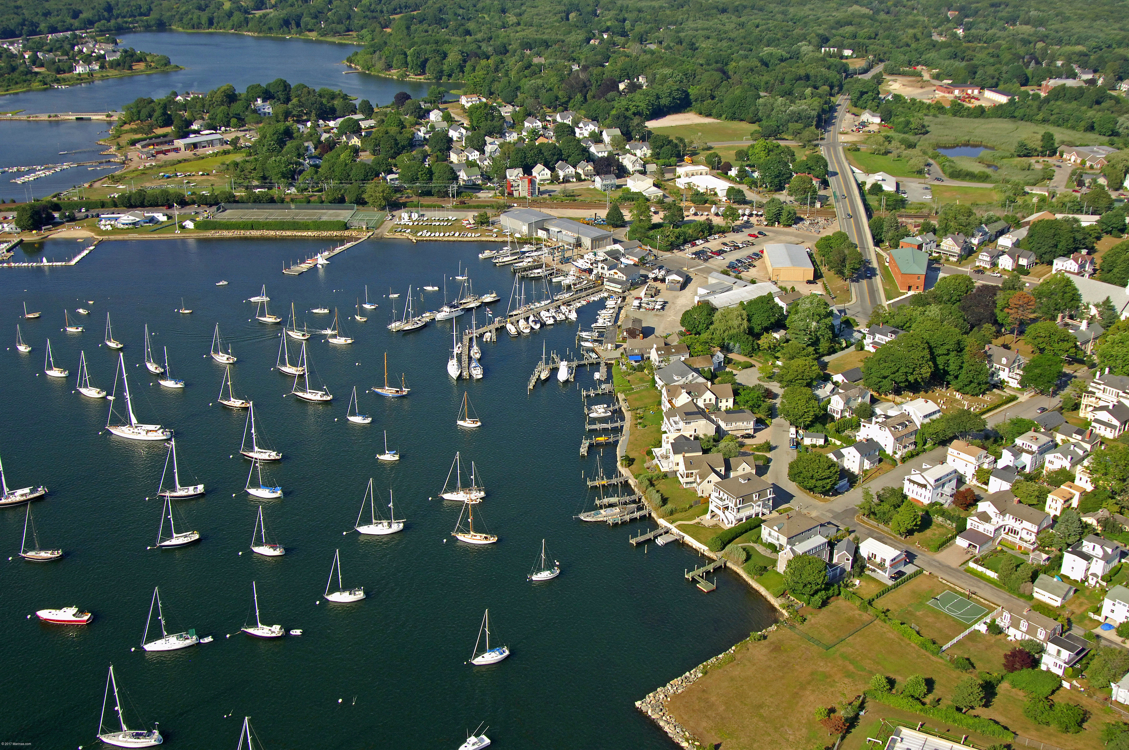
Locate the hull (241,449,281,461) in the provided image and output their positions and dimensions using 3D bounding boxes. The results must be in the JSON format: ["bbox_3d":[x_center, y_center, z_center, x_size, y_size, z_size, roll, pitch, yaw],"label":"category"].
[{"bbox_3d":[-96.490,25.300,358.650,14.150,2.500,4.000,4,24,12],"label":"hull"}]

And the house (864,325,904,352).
[{"bbox_3d":[120.330,-12.930,421.000,10.000,8.000,13.000,-21,30,-39],"label":"house"}]

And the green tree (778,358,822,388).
[{"bbox_3d":[81.600,-0.340,391.020,15.290,10.300,15.290,0,23,0],"label":"green tree"}]

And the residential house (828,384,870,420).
[{"bbox_3d":[96.030,8.280,378.720,16.000,7.400,7.700,-17,28,-34],"label":"residential house"}]

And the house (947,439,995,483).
[{"bbox_3d":[120.507,25.117,334.800,8.600,10.300,10.400,-18,29,-37],"label":"house"}]

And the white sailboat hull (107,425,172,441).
[{"bbox_3d":[-142.330,18.930,376.880,22.800,2.800,5.800,4,23,11],"label":"white sailboat hull"}]

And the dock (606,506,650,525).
[{"bbox_3d":[19.490,42.490,338.550,14.200,2.500,2.700,-11,26,-24],"label":"dock"}]

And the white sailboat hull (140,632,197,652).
[{"bbox_3d":[-94.000,64.030,269.330,12.400,2.000,3.800,-7,24,-15],"label":"white sailboat hull"}]

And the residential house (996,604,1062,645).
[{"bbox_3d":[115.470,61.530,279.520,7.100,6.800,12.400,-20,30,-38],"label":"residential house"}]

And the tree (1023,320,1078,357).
[{"bbox_3d":[177.230,-12.520,411.300,18.410,14.510,18.410,0,23,0],"label":"tree"}]

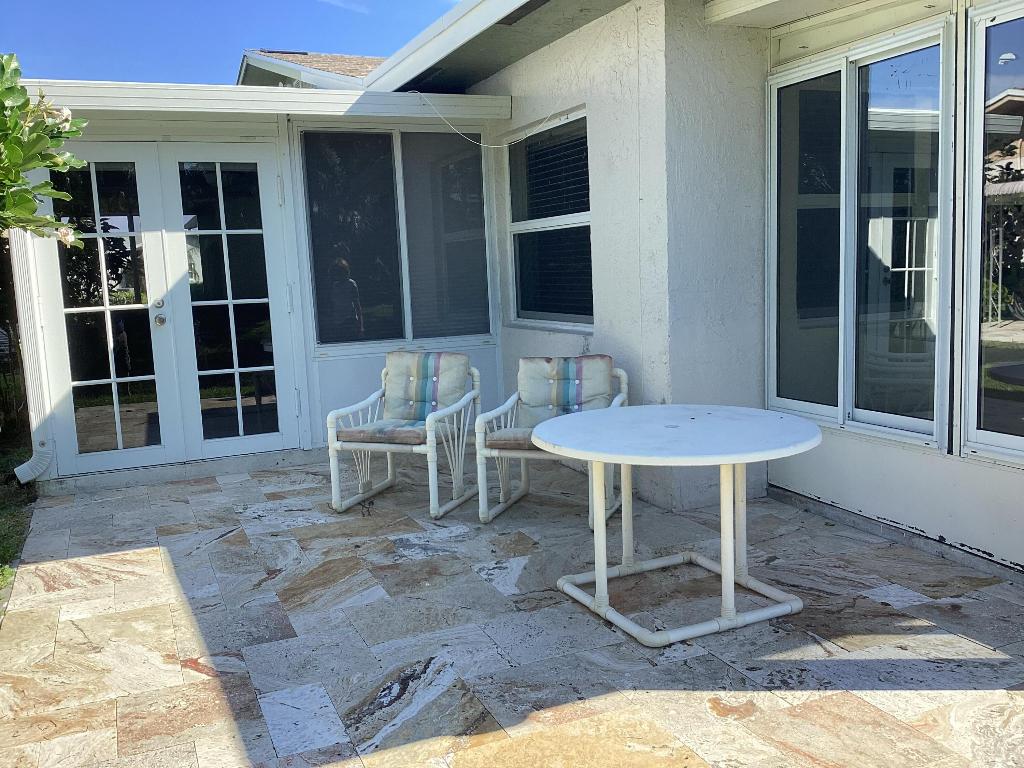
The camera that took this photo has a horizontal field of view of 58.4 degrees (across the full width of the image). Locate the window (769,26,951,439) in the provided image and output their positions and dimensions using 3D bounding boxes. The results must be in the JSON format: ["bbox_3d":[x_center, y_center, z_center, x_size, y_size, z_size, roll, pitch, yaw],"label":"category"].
[{"bbox_3d":[1.571,-0.646,4.269,0.090,1.729,1.181,-5,8,-21],"label":"window"}]

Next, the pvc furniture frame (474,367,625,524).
[{"bbox_3d":[0.219,0.274,4.851,0.630,0.820,0.630,1,8,22],"label":"pvc furniture frame"}]

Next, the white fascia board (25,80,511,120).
[{"bbox_3d":[-1.467,-1.815,5.918,3.109,0.158,0.120,-5,8,-21],"label":"white fascia board"}]

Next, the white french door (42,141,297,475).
[{"bbox_3d":[-2.190,-0.503,5.886,1.492,2.046,0.080,-5,8,-21],"label":"white french door"}]

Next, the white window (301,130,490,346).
[{"bbox_3d":[-0.777,-1.018,6.381,1.300,1.452,0.080,-5,8,-21],"label":"white window"}]

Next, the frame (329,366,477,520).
[{"bbox_3d":[-0.589,0.265,5.173,0.635,0.820,0.630,1,8,21],"label":"frame"}]

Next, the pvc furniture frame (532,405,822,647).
[{"bbox_3d":[0.624,0.504,3.545,1.075,0.670,1.075,-2,7,0],"label":"pvc furniture frame"}]

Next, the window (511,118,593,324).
[{"bbox_3d":[0.222,-1.053,6.123,0.080,1.291,1.371,-5,8,-21],"label":"window"}]

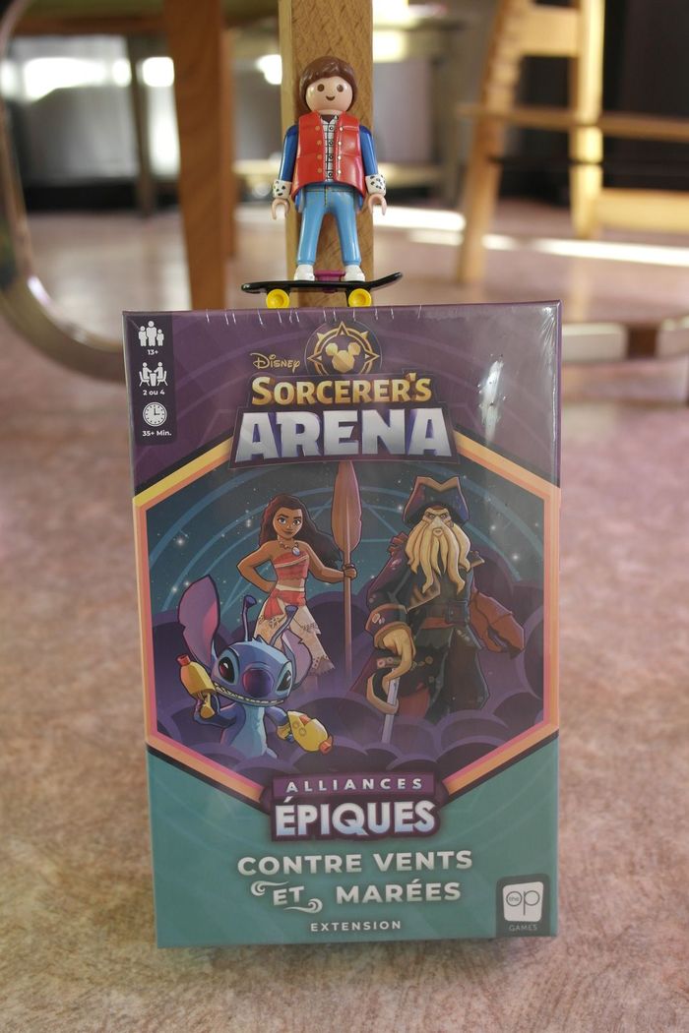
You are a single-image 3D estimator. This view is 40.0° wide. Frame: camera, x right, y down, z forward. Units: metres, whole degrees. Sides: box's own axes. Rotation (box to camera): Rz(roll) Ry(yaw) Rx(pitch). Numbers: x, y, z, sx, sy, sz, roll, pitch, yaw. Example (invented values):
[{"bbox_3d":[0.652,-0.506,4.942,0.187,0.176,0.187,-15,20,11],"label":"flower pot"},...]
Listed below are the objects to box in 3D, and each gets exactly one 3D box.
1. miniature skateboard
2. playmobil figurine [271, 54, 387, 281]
[{"bbox_3d":[-0.008,-0.076,0.325,0.055,0.013,0.020,-1,8,0],"label":"miniature skateboard"},{"bbox_3d":[-0.006,-0.117,0.320,0.039,0.073,0.024,-1,8,0],"label":"playmobil figurine"}]

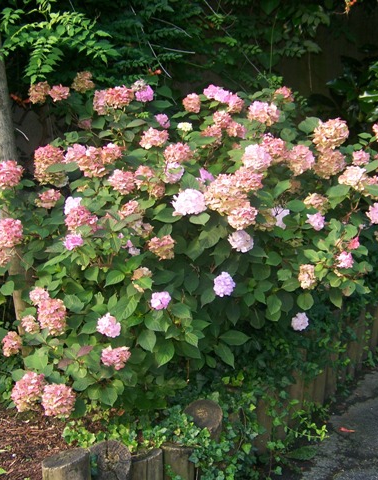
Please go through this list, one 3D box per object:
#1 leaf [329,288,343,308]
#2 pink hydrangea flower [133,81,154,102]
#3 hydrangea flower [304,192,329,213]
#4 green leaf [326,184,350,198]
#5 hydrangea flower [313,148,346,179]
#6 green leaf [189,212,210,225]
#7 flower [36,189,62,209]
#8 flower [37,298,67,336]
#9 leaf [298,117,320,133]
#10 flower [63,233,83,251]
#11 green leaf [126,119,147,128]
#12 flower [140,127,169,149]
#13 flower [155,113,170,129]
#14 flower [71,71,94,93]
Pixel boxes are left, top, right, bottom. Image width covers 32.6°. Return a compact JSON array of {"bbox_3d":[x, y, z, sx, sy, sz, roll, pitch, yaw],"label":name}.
[{"bbox_3d":[0.593,0.235,2.600,0.056,0.078,0.040,2,15,13],"label":"leaf"},{"bbox_3d":[-0.200,-0.654,2.850,0.085,0.094,0.088,0,20,0],"label":"pink hydrangea flower"},{"bbox_3d":[0.522,-0.154,2.650,0.103,0.079,0.101,0,20,0],"label":"hydrangea flower"},{"bbox_3d":[0.601,-0.196,2.620,0.092,0.048,0.045,2,18,13],"label":"green leaf"},{"bbox_3d":[0.591,-0.322,2.720,0.131,0.117,0.124,2,18,12],"label":"hydrangea flower"},{"bbox_3d":[0.044,-0.086,2.600,0.084,0.050,0.060,-1,20,1],"label":"green leaf"},{"bbox_3d":[-0.547,-0.162,2.520,0.098,0.072,0.084,-6,18,-12],"label":"flower"},{"bbox_3d":[-0.506,0.287,2.400,0.111,0.141,0.111,-6,21,-13],"label":"flower"},{"bbox_3d":[0.517,-0.500,2.800,0.095,0.076,0.030,0,-25,0],"label":"leaf"},{"bbox_3d":[-0.464,0.006,2.600,0.078,0.067,0.065,-3,19,-10],"label":"flower"},{"bbox_3d":[-0.227,-0.504,2.800,0.090,0.030,0.055,-1,19,-4],"label":"green leaf"},{"bbox_3d":[-0.152,-0.451,2.850,0.132,0.092,0.110,-2,15,-3],"label":"flower"},{"bbox_3d":[-0.100,-0.451,2.440,0.055,0.060,0.055,-3,20,-2],"label":"flower"},{"bbox_3d":[-0.543,-0.808,3.300,0.112,0.112,0.112,-5,20,-8],"label":"flower"}]

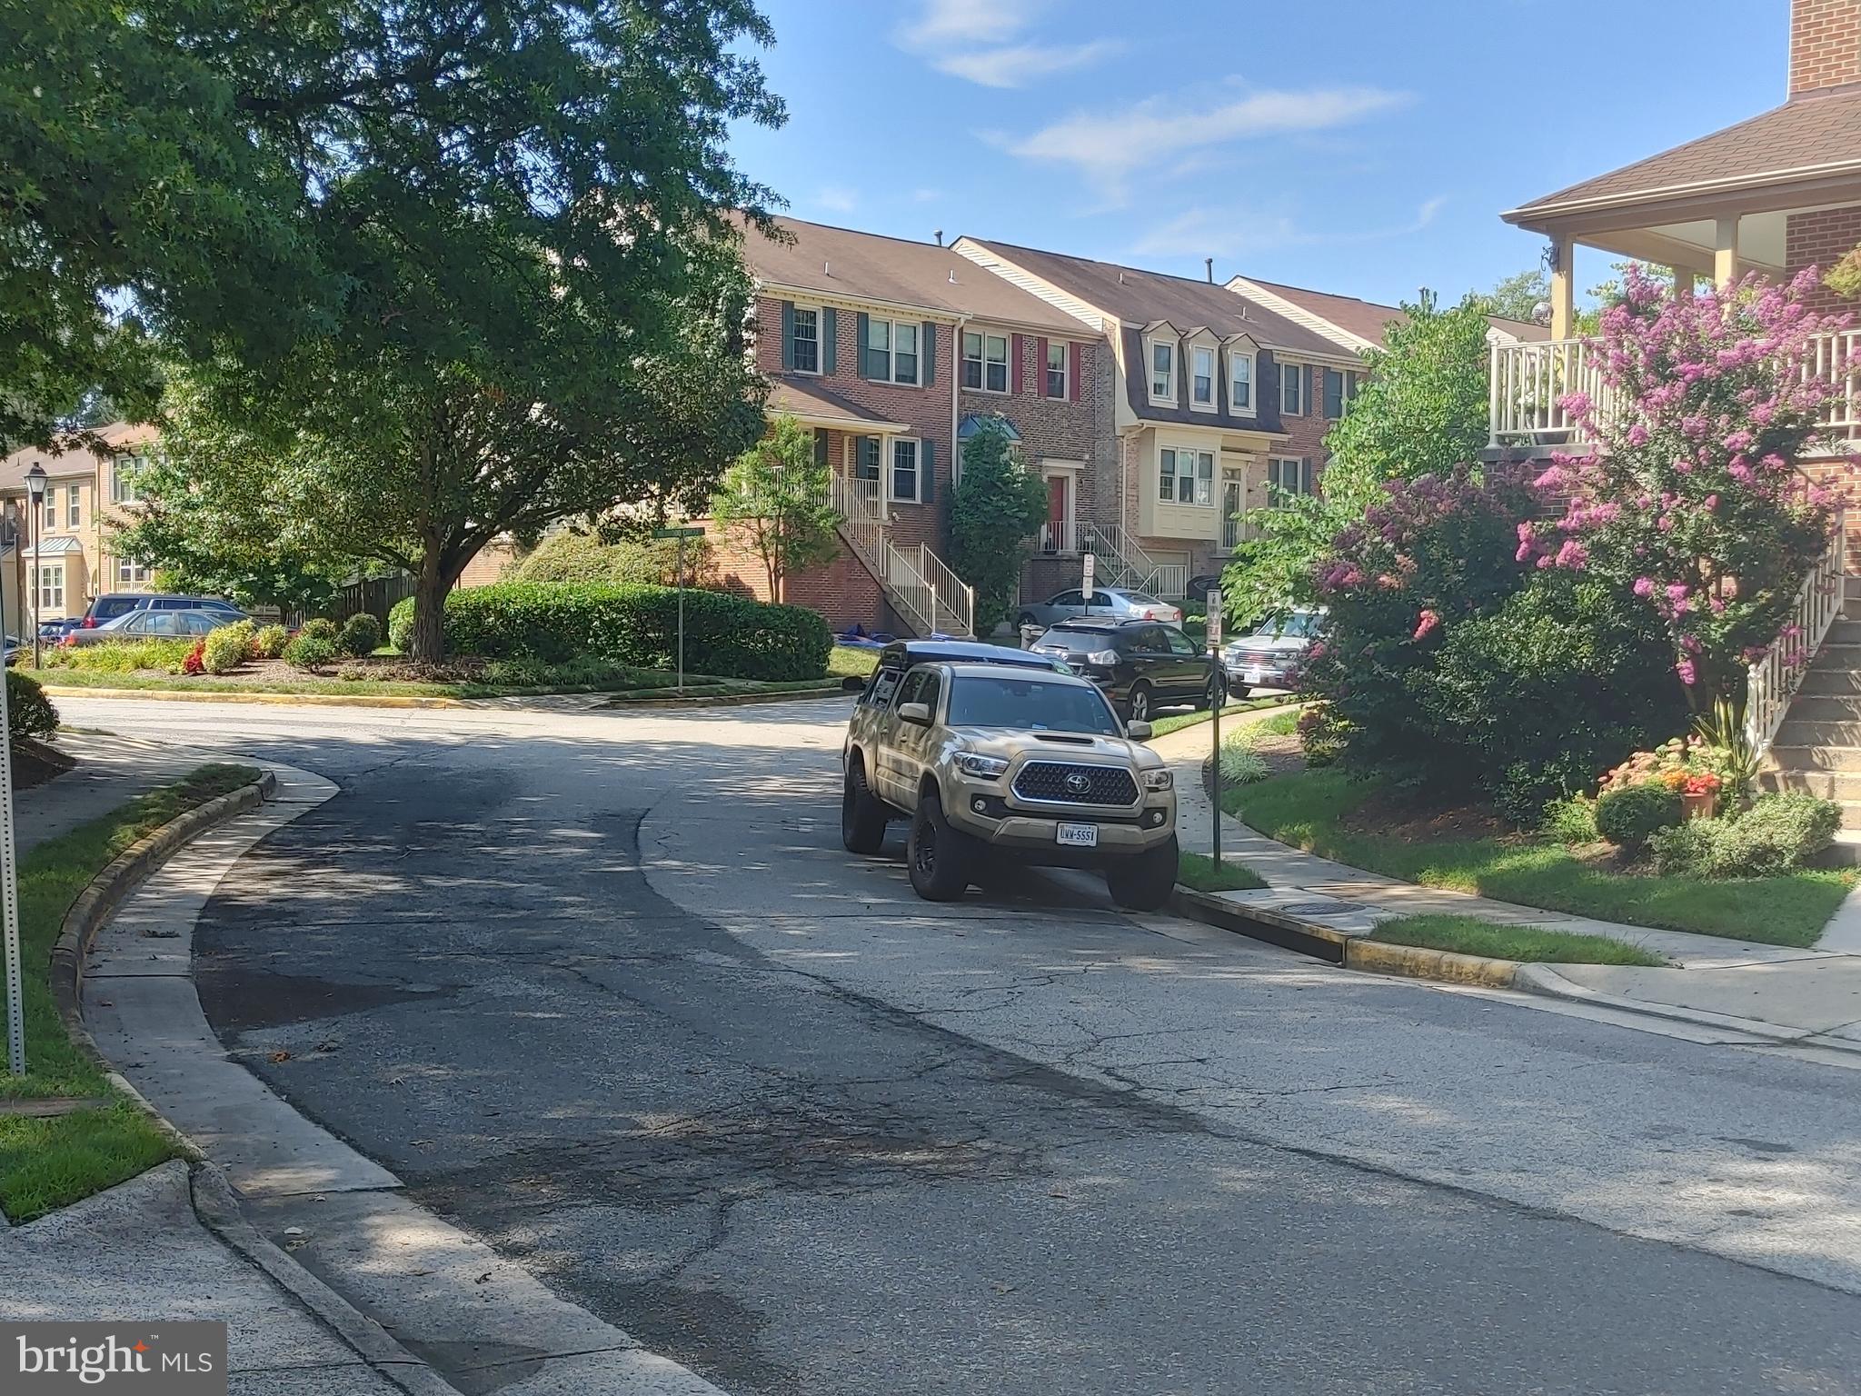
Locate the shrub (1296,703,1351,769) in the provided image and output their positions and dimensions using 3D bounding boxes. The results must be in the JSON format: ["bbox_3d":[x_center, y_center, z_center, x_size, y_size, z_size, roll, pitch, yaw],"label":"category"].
[{"bbox_3d":[4.639,0.446,26.000,0.650,0.780,0.650,0,2,10],"label":"shrub"}]

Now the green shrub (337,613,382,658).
[{"bbox_3d":[-11.288,-1.251,43.600,0.880,0.920,0.880,0,2,-15],"label":"green shrub"}]

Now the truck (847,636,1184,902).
[{"bbox_3d":[0.530,0.530,18.800,1.950,1.980,5.420,3,2,-12],"label":"truck"}]

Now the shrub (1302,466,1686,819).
[{"bbox_3d":[4.677,-0.465,18.300,2.950,2.800,2.400,1,1,23],"label":"shrub"}]

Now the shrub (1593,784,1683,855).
[{"bbox_3d":[5.402,0.914,16.800,0.660,0.540,0.640,1,2,18],"label":"shrub"}]

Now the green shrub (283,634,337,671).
[{"bbox_3d":[-11.547,-0.838,41.000,1.000,0.680,0.950,0,2,-16],"label":"green shrub"}]

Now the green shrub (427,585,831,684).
[{"bbox_3d":[-6.527,-1.411,45.500,9.100,1.850,2.100,1,1,21],"label":"green shrub"}]

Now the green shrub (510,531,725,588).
[{"bbox_3d":[-6.958,-2.287,48.500,4.500,2.800,3.000,0,1,-9],"label":"green shrub"}]

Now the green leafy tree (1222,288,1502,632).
[{"bbox_3d":[5.457,-2.299,28.000,3.500,5.700,3.400,1,2,11],"label":"green leafy tree"}]

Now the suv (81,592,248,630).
[{"bbox_3d":[-16.000,-1.320,48.500,5.200,1.870,2.000,0,2,-31],"label":"suv"}]

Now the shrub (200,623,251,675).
[{"bbox_3d":[-13.660,-0.944,42.700,1.000,1.000,0.950,0,1,-18],"label":"shrub"}]

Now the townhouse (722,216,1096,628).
[{"bbox_3d":[-3.245,-7.173,58.536,11.600,11.350,12.500,2,2,44],"label":"townhouse"}]

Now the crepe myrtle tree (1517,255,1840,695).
[{"bbox_3d":[6.042,-1.278,17.700,2.600,4.300,2.500,1,2,19],"label":"crepe myrtle tree"}]

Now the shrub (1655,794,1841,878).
[{"bbox_3d":[6.242,1.053,16.900,1.350,0.650,0.950,1,1,20],"label":"shrub"}]

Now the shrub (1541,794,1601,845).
[{"bbox_3d":[5.038,0.959,17.300,0.500,0.420,0.480,1,2,16],"label":"shrub"}]

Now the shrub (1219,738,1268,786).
[{"bbox_3d":[3.616,0.740,25.500,0.560,0.550,0.550,1,1,8],"label":"shrub"}]

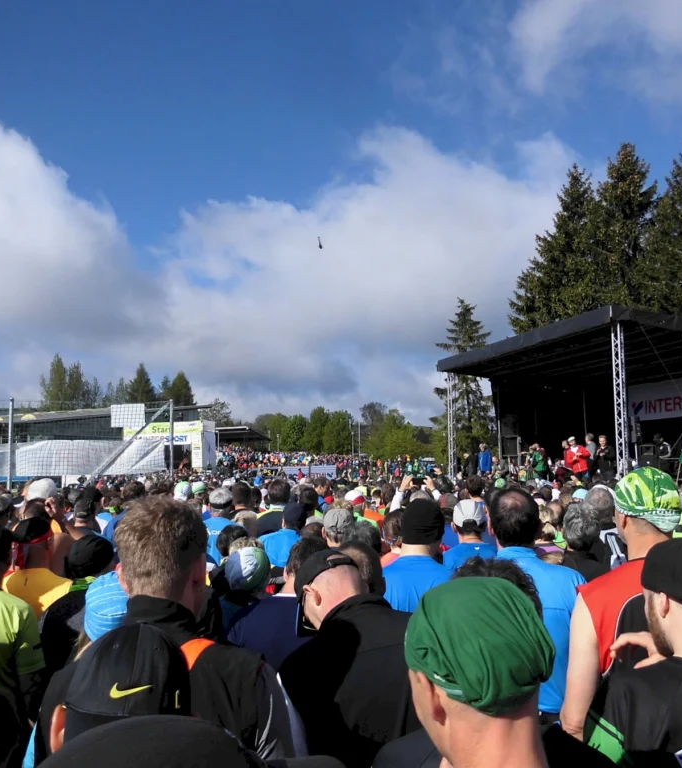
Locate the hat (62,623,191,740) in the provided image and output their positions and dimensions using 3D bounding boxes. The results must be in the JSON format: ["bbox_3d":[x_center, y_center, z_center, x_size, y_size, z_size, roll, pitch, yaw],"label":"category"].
[{"bbox_3d":[-0.320,0.444,1.157,0.190,0.160,0.265,1,-7,-15],"label":"hat"}]

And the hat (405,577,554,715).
[{"bbox_3d":[0.191,0.351,1.060,0.185,0.160,0.235,4,-8,-38],"label":"hat"}]

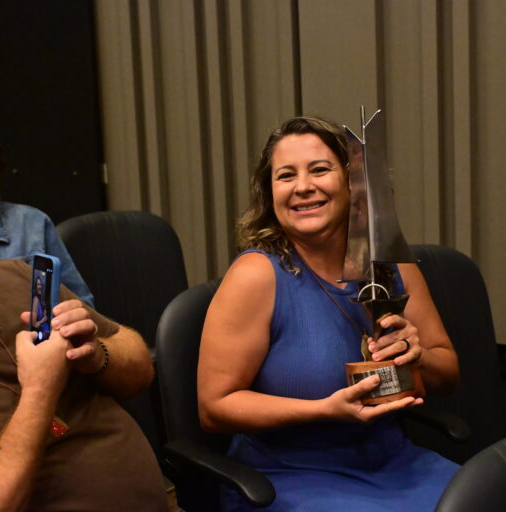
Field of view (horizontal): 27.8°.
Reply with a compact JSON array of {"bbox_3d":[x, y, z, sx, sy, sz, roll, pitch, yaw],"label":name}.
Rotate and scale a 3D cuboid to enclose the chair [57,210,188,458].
[{"bbox_3d":[-0.308,0.347,3.040,0.550,0.940,0.580,-8,10,-34],"label":"chair"}]

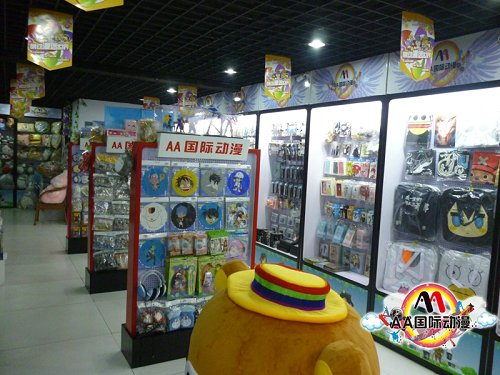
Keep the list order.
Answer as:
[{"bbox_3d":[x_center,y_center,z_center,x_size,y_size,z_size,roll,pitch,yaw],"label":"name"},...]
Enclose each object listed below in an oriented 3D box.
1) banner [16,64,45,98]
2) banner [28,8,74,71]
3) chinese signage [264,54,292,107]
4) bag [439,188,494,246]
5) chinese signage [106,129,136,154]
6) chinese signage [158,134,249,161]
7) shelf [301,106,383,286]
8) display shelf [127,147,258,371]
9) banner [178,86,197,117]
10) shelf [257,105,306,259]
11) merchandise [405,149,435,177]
[{"bbox_3d":[-2.582,-1.214,4.783,0.290,0.410,0.020,-1,5,-37],"label":"banner"},{"bbox_3d":[-1.376,-1.006,2.803,0.290,0.410,0.020,1,5,-24],"label":"banner"},{"bbox_3d":[0.256,-1.001,3.749,0.290,0.410,0.020,1,5,-24],"label":"chinese signage"},{"bbox_3d":[1.545,0.204,2.891,0.080,0.381,0.393,0,5,-32],"label":"bag"},{"bbox_3d":[-1.153,-0.430,4.300,0.686,0.159,0.025,0,5,-28],"label":"chinese signage"},{"bbox_3d":[-0.312,-0.284,2.908,0.686,0.159,0.025,0,5,-28],"label":"chinese signage"},{"bbox_3d":[0.934,0.028,3.837,0.280,1.600,0.950,0,5,-32],"label":"shelf"},{"bbox_3d":[-0.427,0.473,3.083,0.963,1.550,0.280,0,5,-28],"label":"display shelf"},{"bbox_3d":[-0.871,-1.201,5.668,0.290,0.410,0.020,1,5,-24],"label":"banner"},{"bbox_3d":[0.451,-0.059,4.614,0.280,1.600,0.930,0,5,-32],"label":"shelf"},{"bbox_3d":[1.368,-0.183,3.253,0.030,0.228,0.276,0,5,-32],"label":"merchandise"}]

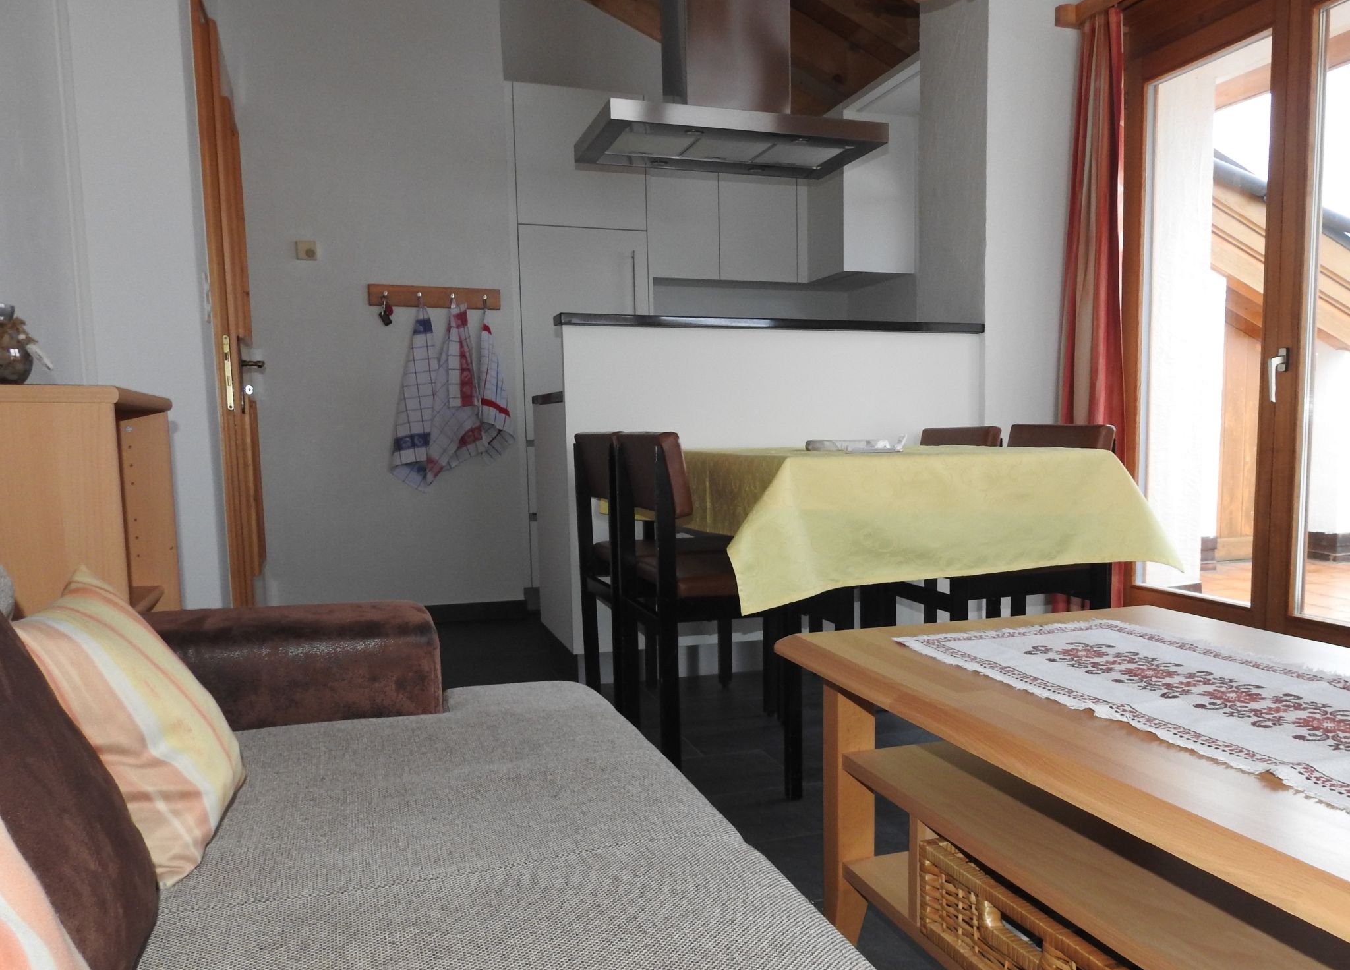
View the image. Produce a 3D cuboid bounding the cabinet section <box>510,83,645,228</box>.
[{"bbox_3d":[-0.488,-1.412,4.259,0.572,0.581,0.560,-2,5,-19],"label":"cabinet section"}]

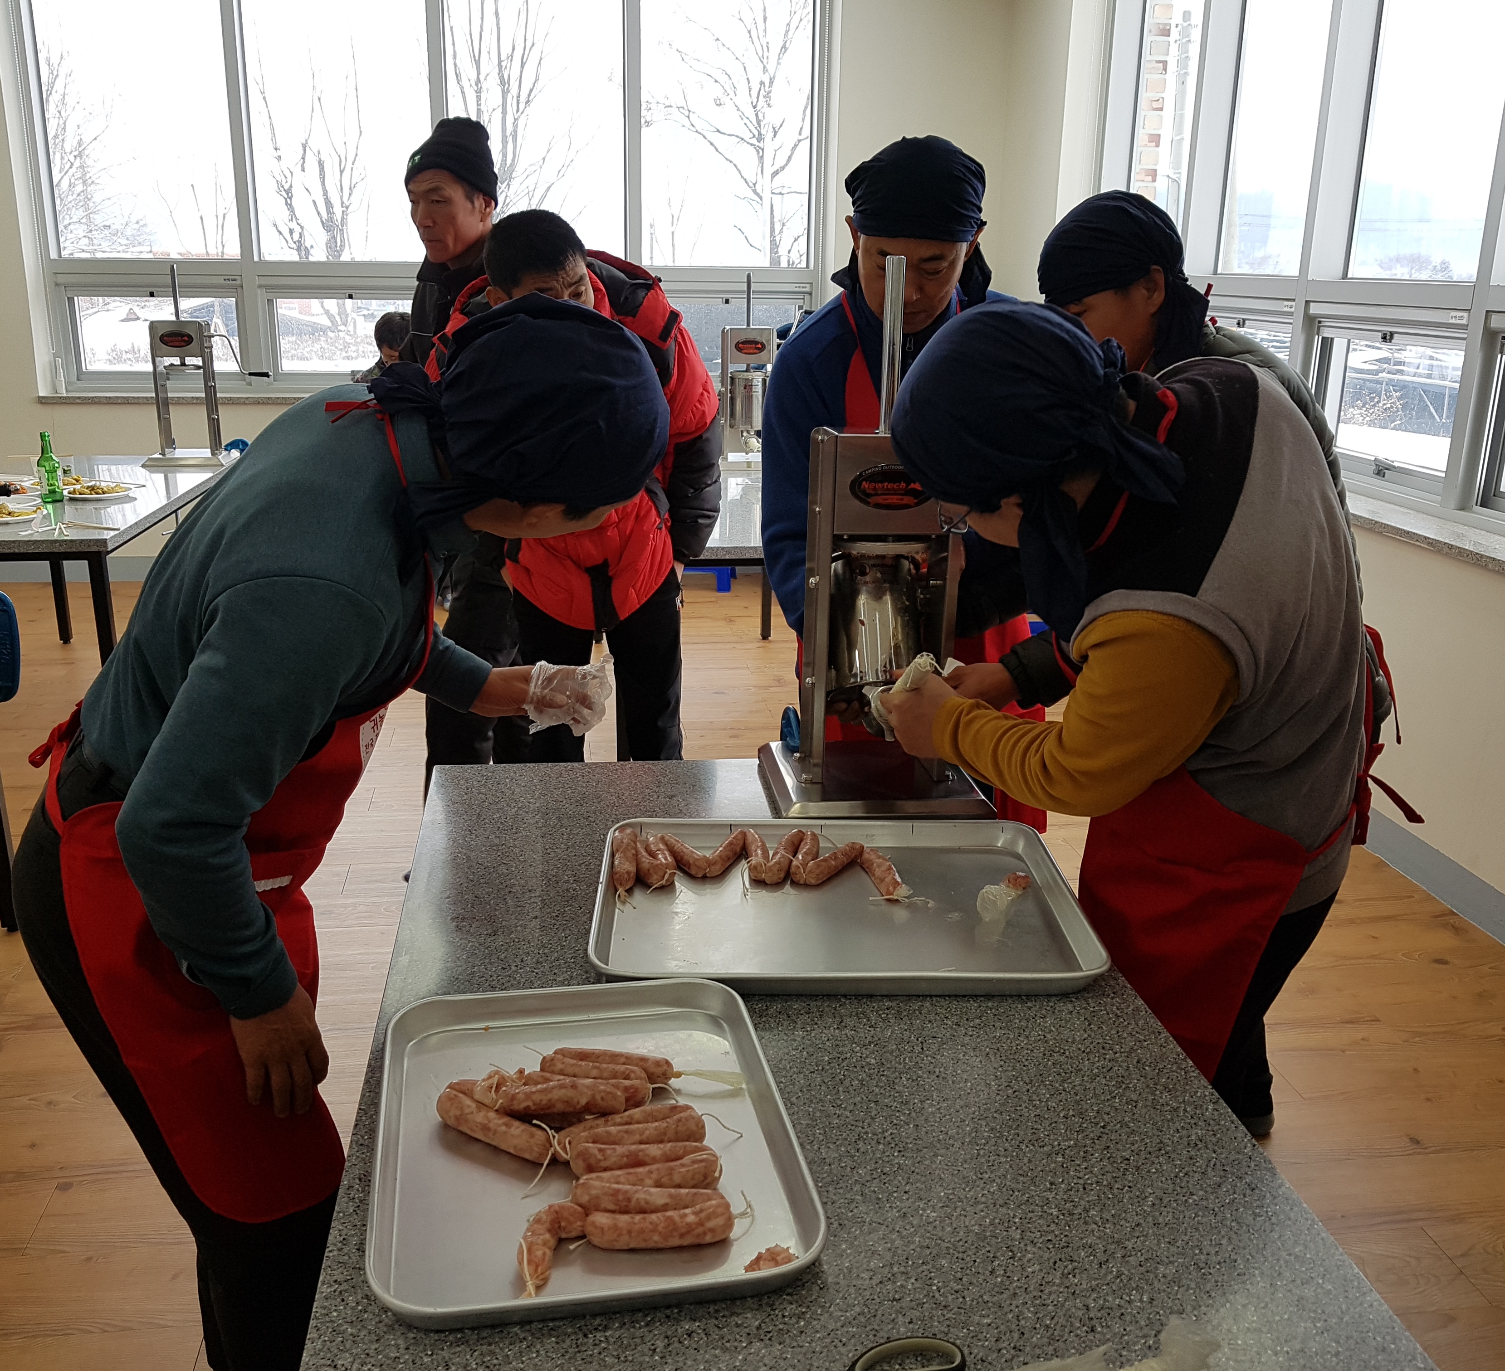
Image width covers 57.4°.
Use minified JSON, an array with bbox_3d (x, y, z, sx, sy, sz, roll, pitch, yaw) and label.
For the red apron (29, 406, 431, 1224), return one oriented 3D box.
[{"bbox_3d":[-0.518,0.151,1.438,0.350,0.860,0.410,12,16,-7],"label":"red apron"}]

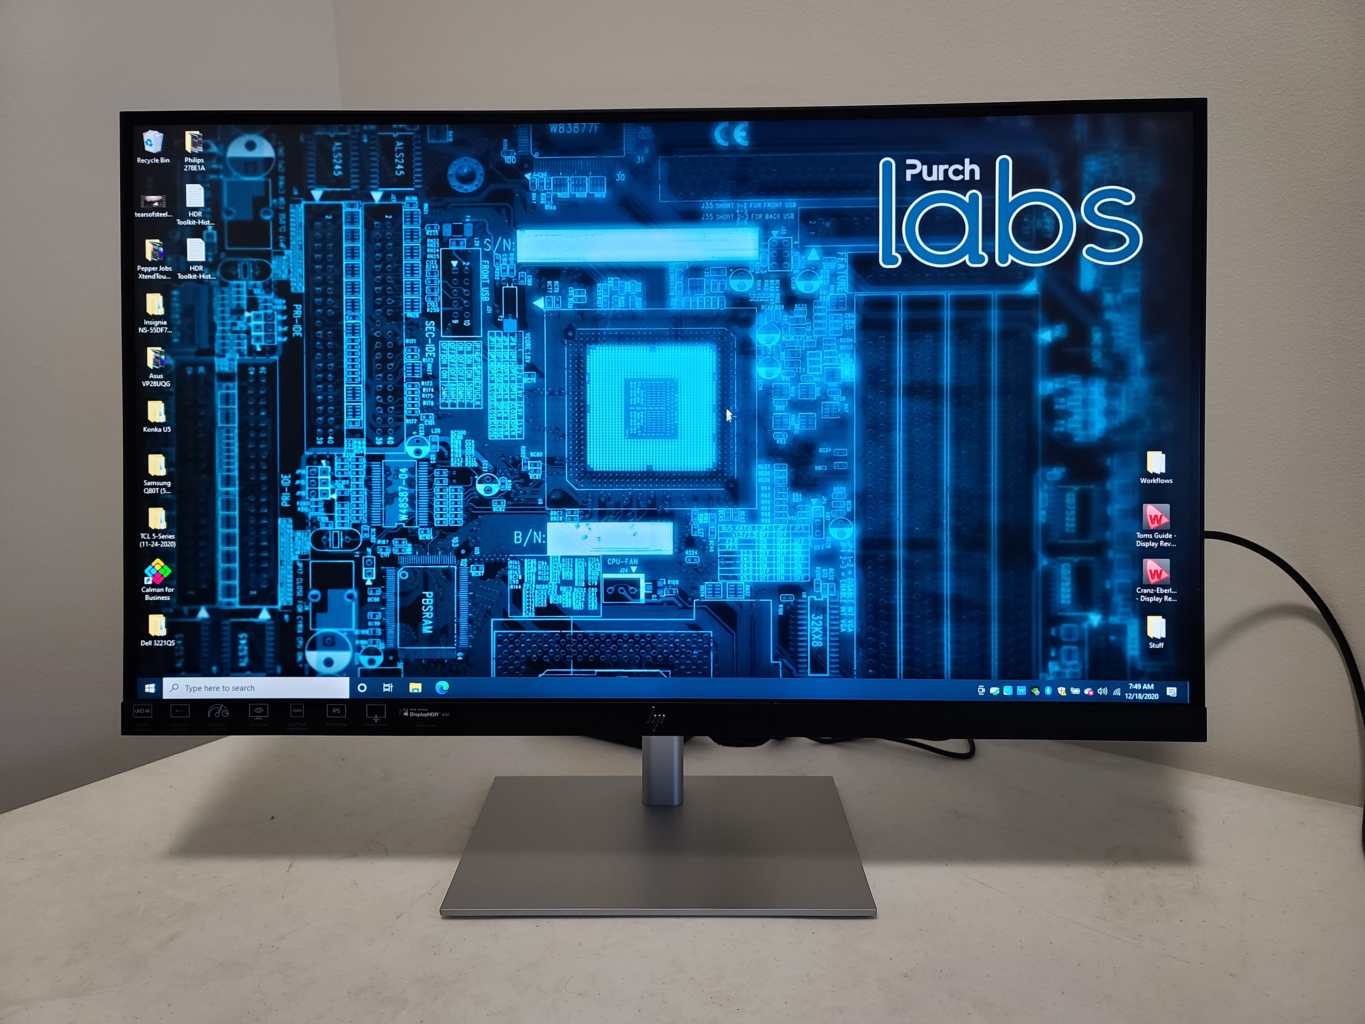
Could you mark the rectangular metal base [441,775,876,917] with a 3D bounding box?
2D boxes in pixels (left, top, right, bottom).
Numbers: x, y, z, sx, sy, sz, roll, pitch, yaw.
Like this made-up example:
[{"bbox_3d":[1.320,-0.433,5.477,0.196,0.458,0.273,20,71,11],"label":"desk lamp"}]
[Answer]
[{"bbox_3d":[-0.014,0.223,0.674,0.260,0.006,0.176,0,10,0],"label":"rectangular metal base"}]

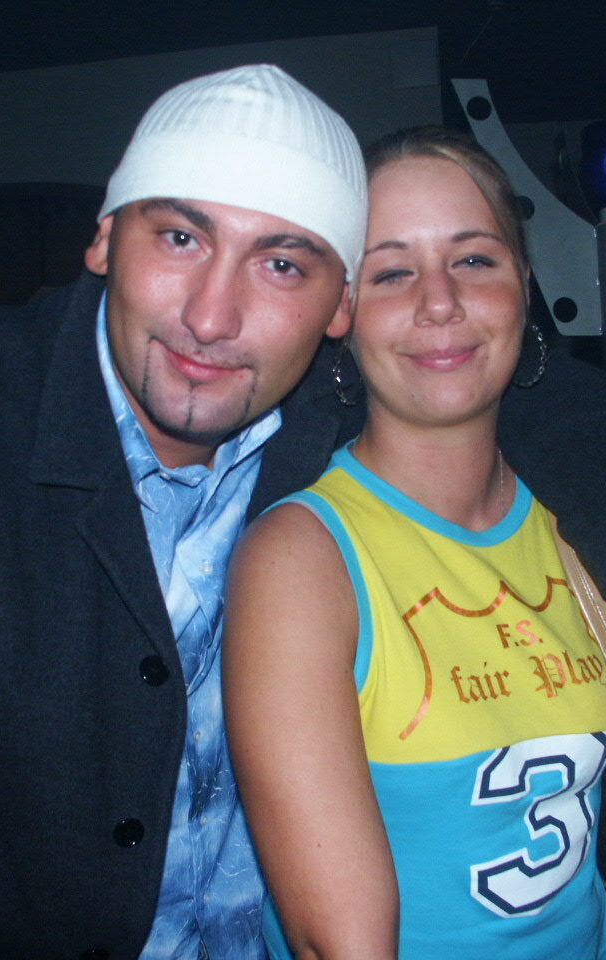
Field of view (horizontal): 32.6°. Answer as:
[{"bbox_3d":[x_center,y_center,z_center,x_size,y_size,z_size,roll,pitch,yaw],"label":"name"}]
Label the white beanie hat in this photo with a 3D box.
[{"bbox_3d":[-0.040,-0.203,0.707,0.178,0.155,0.222,12,10,-7],"label":"white beanie hat"}]

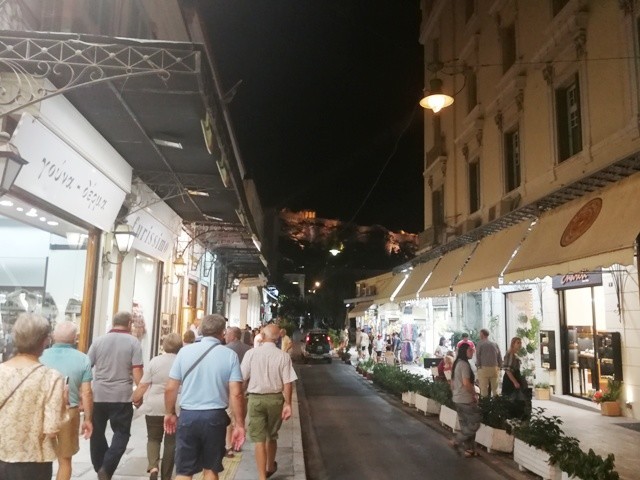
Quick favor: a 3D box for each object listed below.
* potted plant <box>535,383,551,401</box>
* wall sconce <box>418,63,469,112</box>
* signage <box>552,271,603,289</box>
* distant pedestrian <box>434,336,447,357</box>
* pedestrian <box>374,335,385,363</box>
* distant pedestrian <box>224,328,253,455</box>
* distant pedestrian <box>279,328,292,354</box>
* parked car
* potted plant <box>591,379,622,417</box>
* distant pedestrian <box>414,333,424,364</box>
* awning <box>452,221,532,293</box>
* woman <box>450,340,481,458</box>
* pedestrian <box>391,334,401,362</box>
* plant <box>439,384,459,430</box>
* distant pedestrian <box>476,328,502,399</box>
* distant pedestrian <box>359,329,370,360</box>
[{"bbox_3d":[5.479,3.697,12.260,0.280,0.431,0.340,2,-9,-6],"label":"potted plant"},{"bbox_3d":[1.828,-2.352,7.700,0.520,0.740,0.560,2,-9,-6],"label":"wall sconce"},{"bbox_3d":[5.896,0.890,11.493,0.140,0.420,1.830,2,-9,-6],"label":"signage"},{"bbox_3d":[3.826,3.792,15.631,0.400,1.630,0.480,7,-11,-31],"label":"distant pedestrian"},{"bbox_3d":[3.240,5.893,27.133,0.500,1.650,0.380,2,-9,0],"label":"pedestrian"},{"bbox_3d":[-1.099,1.976,6.468,0.500,1.660,0.380,2,-9,-3],"label":"distant pedestrian"},{"bbox_3d":[-1.344,4.337,19.637,0.420,1.700,0.500,-8,-13,44],"label":"distant pedestrian"},{"bbox_3d":[-0.193,6.449,30.425,1.660,1.770,4.000,2,-10,-3],"label":"parked car"},{"bbox_3d":[5.936,3.252,10.349,0.420,0.733,0.450,2,-9,-6],"label":"potted plant"},{"bbox_3d":[5.404,5.937,27.135,0.420,1.680,0.480,5,-10,-18],"label":"distant pedestrian"},{"bbox_3d":[4.919,0.590,14.461,0.988,1.727,3.522,2,-9,-6],"label":"awning"},{"bbox_3d":[2.106,2.328,7.329,0.420,1.600,0.450,2,-9,0],"label":"woman"},{"bbox_3d":[4.237,6.002,27.634,0.480,1.670,0.400,9,-12,-37],"label":"pedestrian"},{"bbox_3d":[2.566,3.095,9.250,0.500,0.800,0.800,2,-9,-3],"label":"plant"},{"bbox_3d":[3.228,2.551,9.463,0.520,1.720,0.340,-1,-9,12],"label":"distant pedestrian"},{"bbox_3d":[2.211,5.231,24.800,0.500,1.700,0.350,2,-9,-3],"label":"distant pedestrian"}]

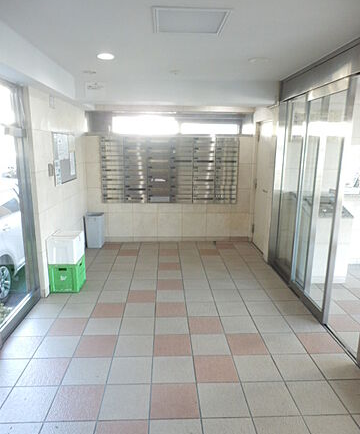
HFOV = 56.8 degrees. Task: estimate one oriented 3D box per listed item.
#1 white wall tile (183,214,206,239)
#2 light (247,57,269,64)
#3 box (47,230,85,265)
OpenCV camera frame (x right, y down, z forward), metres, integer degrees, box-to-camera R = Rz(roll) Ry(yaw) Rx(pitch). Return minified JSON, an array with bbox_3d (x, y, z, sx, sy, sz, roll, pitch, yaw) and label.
[{"bbox_3d":[0.241,0.137,5.513,0.400,0.400,0.015,0,12,-3],"label":"white wall tile"},{"bbox_3d":[0.745,-1.471,3.119,0.205,0.030,0.205,0,12,-3],"label":"light"},{"bbox_3d":[-1.247,0.332,3.671,0.290,0.280,0.350,0,12,-3],"label":"box"}]

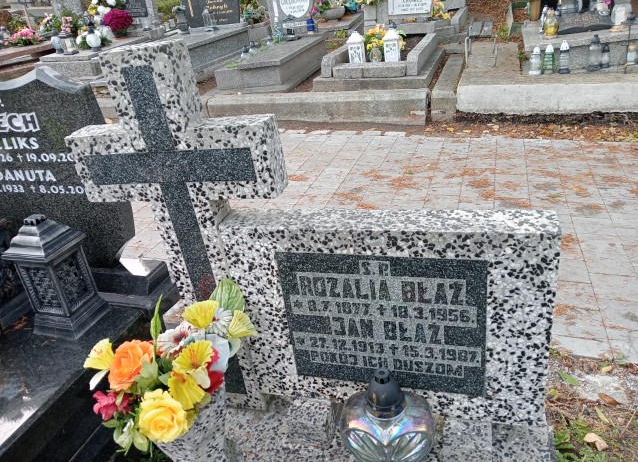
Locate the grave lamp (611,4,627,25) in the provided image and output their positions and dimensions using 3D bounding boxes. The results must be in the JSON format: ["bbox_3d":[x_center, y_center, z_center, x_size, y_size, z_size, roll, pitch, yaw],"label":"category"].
[{"bbox_3d":[3.044,-2.200,5.250,0.155,0.225,0.155,2,29,18],"label":"grave lamp"}]

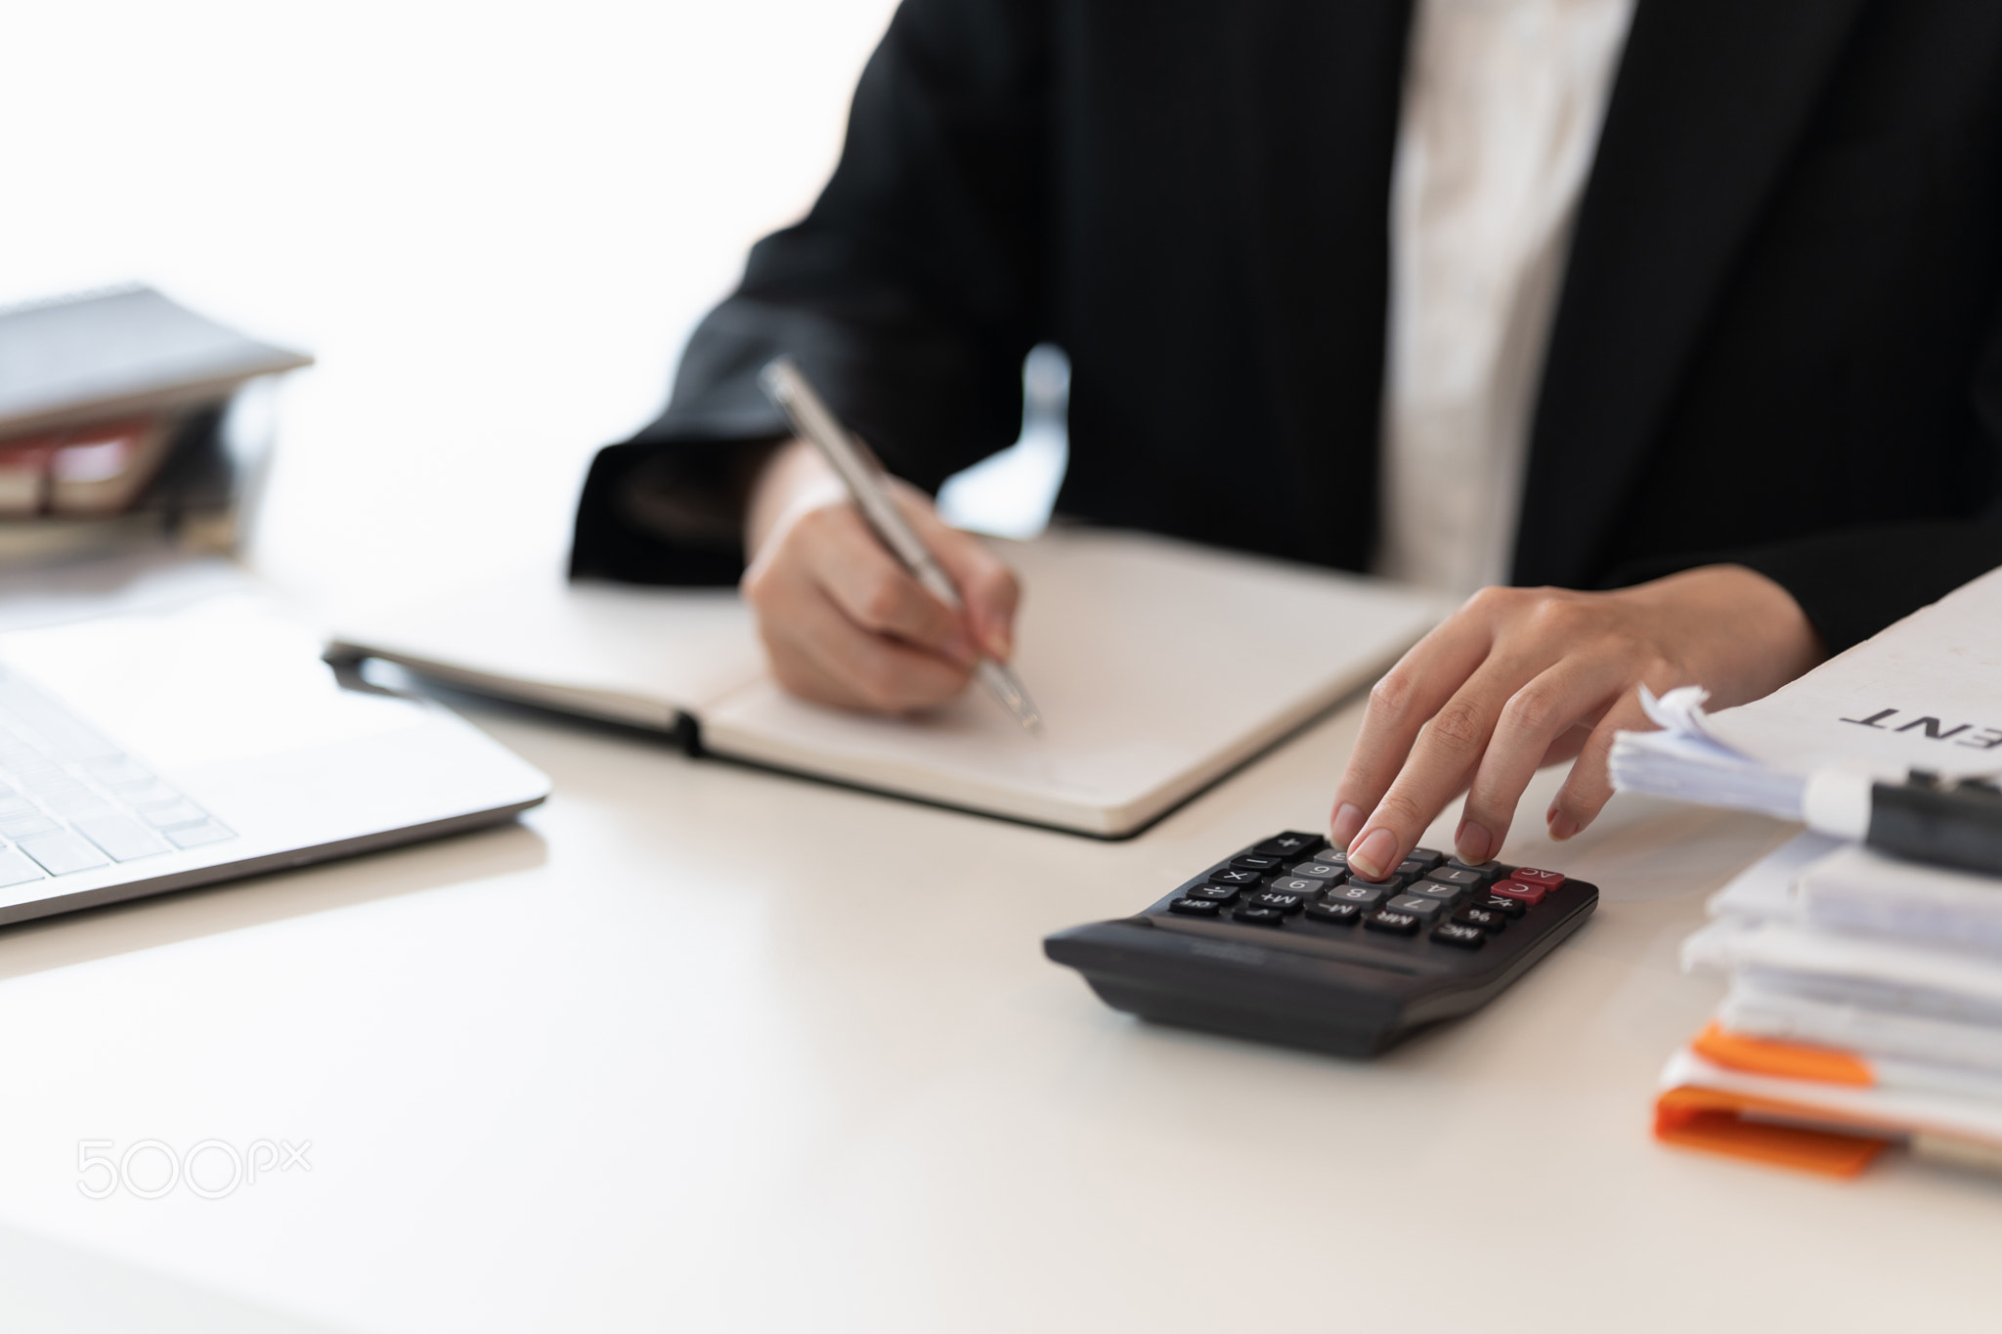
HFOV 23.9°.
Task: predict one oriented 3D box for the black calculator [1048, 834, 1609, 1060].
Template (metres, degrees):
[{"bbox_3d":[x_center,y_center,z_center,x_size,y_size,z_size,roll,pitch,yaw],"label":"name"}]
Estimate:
[{"bbox_3d":[0.091,0.072,1.317,0.105,0.029,0.145,9,21,26],"label":"black calculator"}]

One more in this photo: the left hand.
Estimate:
[{"bbox_3d":[0.163,0.015,1.373,0.161,0.079,0.084,-12,22,-29],"label":"left hand"}]

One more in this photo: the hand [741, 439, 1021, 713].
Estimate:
[{"bbox_3d":[-0.045,-0.030,1.525,0.084,0.071,0.123,-8,20,-20],"label":"hand"}]

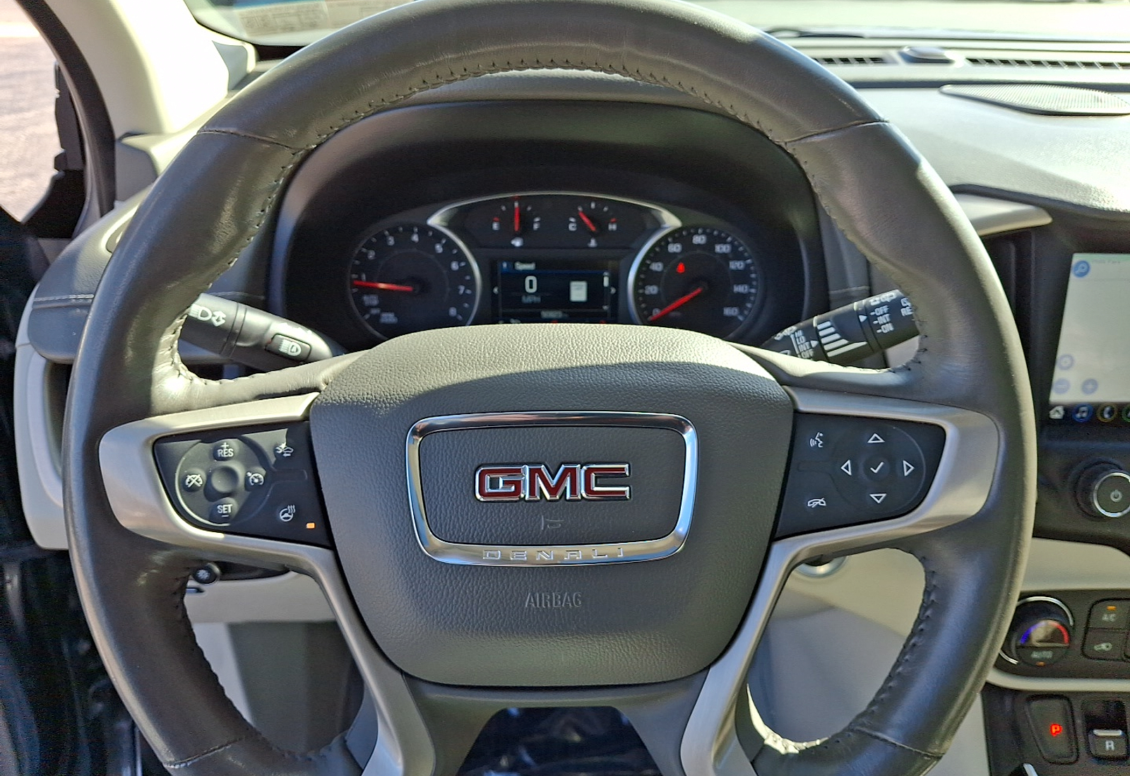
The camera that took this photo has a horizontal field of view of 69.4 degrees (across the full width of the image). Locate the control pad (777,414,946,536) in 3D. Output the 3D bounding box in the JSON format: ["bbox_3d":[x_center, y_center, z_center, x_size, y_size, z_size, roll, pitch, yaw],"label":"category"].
[{"bbox_3d":[0.122,0.036,0.335,0.068,0.049,0.015,0,3,7],"label":"control pad"}]

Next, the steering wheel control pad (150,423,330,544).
[{"bbox_3d":[-0.133,0.040,0.335,0.071,0.049,0.015,-1,3,-7],"label":"steering wheel control pad"}]

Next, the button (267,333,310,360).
[{"bbox_3d":[-0.134,-0.020,0.395,0.019,0.009,0.005,16,-6,-3],"label":"button"}]

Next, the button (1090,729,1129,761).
[{"bbox_3d":[0.344,0.226,0.516,0.022,0.018,0.012,0,-7,0],"label":"button"}]

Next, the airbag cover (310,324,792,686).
[{"bbox_3d":[-0.006,0.047,0.344,0.198,0.147,0.045,-1,3,0],"label":"airbag cover"}]

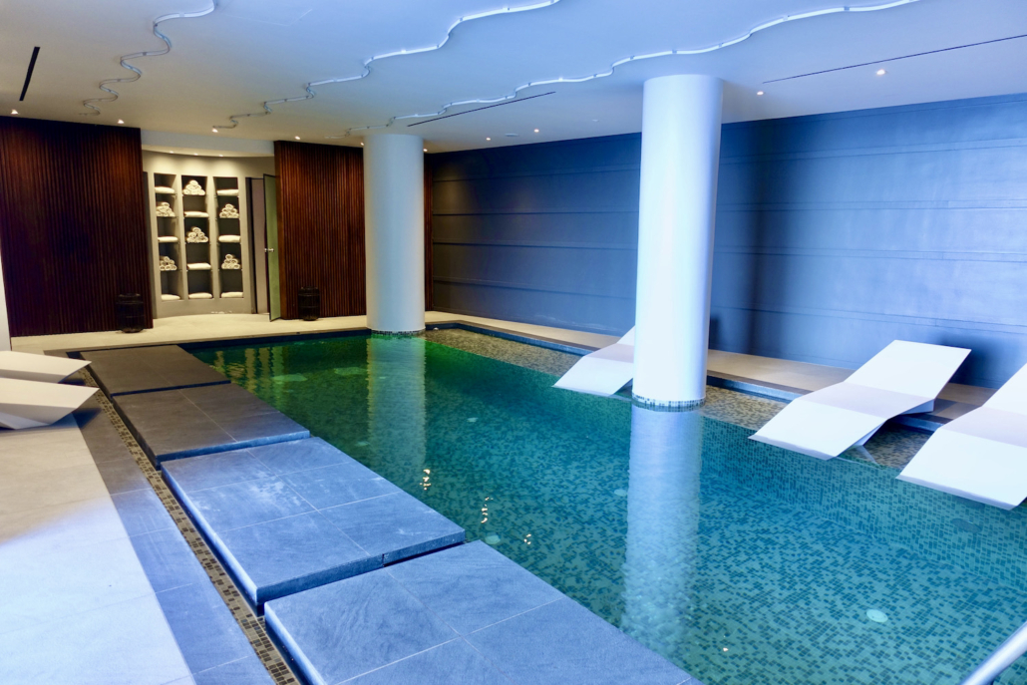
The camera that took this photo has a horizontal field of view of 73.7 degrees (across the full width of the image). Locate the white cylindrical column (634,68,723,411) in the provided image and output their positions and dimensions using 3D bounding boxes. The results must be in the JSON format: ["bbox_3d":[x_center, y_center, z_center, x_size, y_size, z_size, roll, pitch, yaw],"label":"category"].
[{"bbox_3d":[1.455,-0.851,6.125,0.651,2.809,0.651,1,9,0],"label":"white cylindrical column"}]

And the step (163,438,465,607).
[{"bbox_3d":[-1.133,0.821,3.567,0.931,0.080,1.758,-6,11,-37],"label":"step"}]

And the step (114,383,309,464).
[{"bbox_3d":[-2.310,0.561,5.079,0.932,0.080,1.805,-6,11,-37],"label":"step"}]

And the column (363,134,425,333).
[{"bbox_3d":[-1.747,-1.554,10.151,0.848,2.828,0.848,1,9,0],"label":"column"}]

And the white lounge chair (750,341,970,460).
[{"bbox_3d":[2.769,0.457,5.382,2.050,0.720,0.735,-5,11,-35],"label":"white lounge chair"}]

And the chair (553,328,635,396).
[{"bbox_3d":[1.254,0.136,7.237,0.735,0.720,2.050,8,11,37],"label":"chair"}]

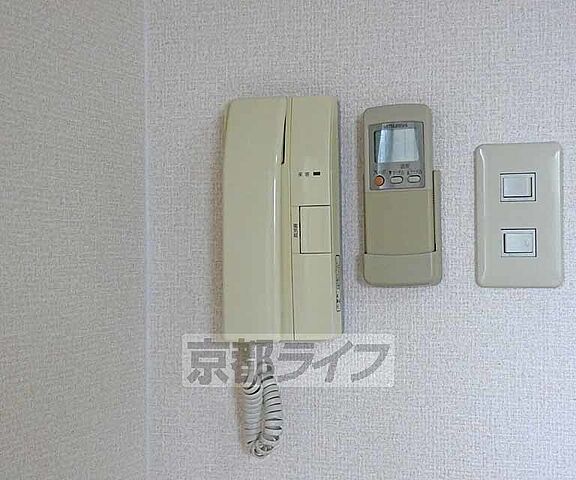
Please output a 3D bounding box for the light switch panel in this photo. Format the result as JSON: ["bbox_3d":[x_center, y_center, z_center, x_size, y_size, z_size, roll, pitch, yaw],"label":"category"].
[{"bbox_3d":[0.191,-0.021,0.873,0.070,0.120,0.010,-1,0,10],"label":"light switch panel"}]

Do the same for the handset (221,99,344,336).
[{"bbox_3d":[-0.003,-0.017,0.898,0.093,0.201,0.053,-1,-1,15],"label":"handset"}]

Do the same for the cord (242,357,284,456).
[{"bbox_3d":[-0.023,0.139,0.906,0.033,0.089,0.025,-1,-1,15],"label":"cord"}]

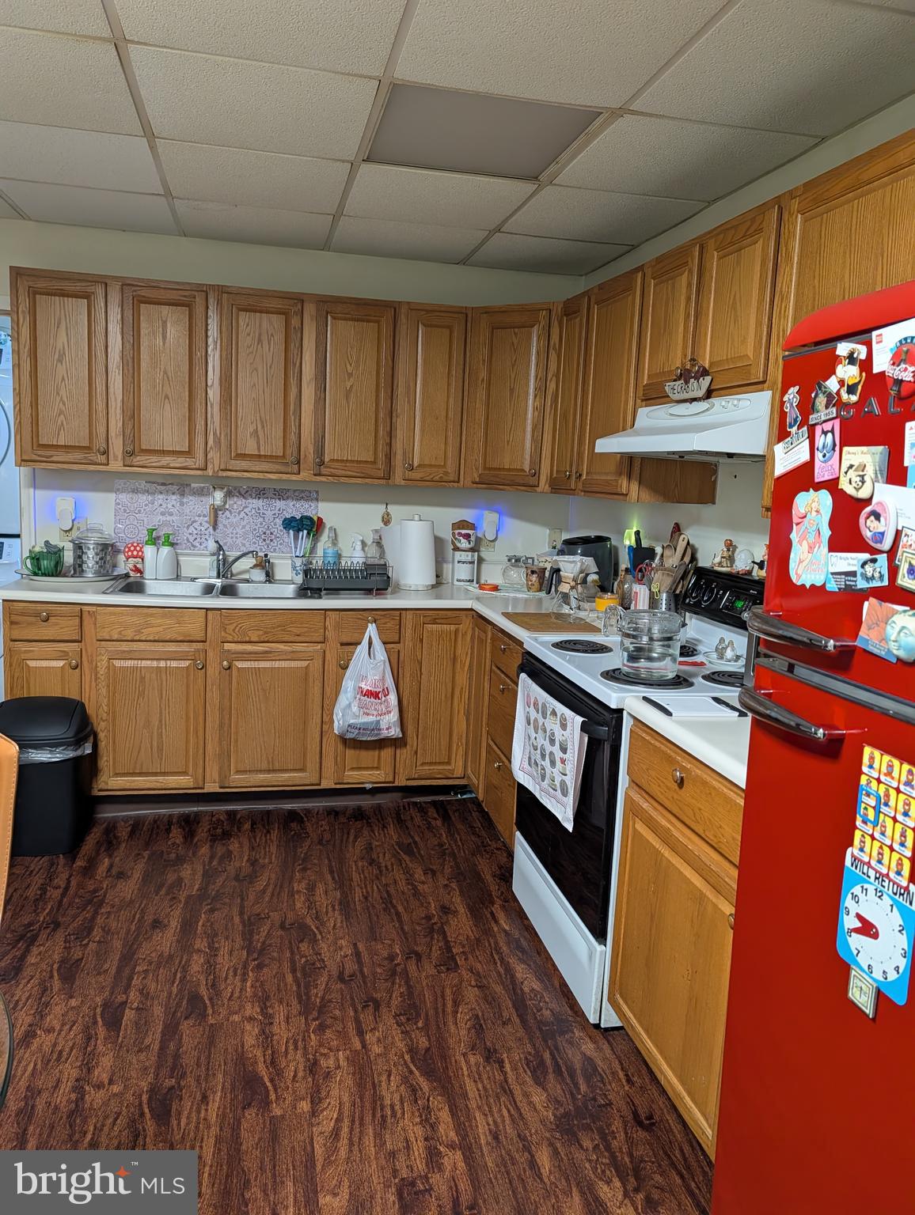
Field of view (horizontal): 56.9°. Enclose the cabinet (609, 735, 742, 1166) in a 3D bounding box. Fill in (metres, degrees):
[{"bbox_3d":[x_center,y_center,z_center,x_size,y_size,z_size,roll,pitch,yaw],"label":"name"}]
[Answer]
[{"bbox_3d":[0.777,0.753,2.003,0.620,0.869,0.610,0,10,-13],"label":"cabinet"}]

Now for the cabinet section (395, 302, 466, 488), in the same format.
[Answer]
[{"bbox_3d":[-0.150,-0.935,3.792,0.309,0.755,0.320,0,10,-13],"label":"cabinet section"}]

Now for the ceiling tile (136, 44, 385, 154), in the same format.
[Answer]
[{"bbox_3d":[-0.552,-1.381,2.336,0.602,0.018,0.600,0,10,-13],"label":"ceiling tile"}]

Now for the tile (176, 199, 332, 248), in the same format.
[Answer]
[{"bbox_3d":[-0.831,-1.583,3.496,0.602,0.018,0.580,0,10,-13],"label":"tile"}]

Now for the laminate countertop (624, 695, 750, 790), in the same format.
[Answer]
[{"bbox_3d":[0.798,0.300,1.855,0.644,0.040,0.652,0,10,-13],"label":"laminate countertop"}]

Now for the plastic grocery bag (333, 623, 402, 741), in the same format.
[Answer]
[{"bbox_3d":[-0.362,0.294,3.407,0.270,0.475,0.140,0,10,-13],"label":"plastic grocery bag"}]

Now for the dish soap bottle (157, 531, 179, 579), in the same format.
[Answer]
[{"bbox_3d":[-1.311,-0.232,3.818,0.090,0.211,0.060,3,9,1],"label":"dish soap bottle"}]

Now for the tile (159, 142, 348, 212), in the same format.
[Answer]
[{"bbox_3d":[-0.679,-1.453,2.861,0.601,0.022,0.599,0,10,-13],"label":"tile"}]

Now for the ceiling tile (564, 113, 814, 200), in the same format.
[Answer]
[{"bbox_3d":[0.647,-1.343,2.545,0.593,0.020,0.600,0,10,-13],"label":"ceiling tile"}]

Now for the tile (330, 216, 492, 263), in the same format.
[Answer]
[{"bbox_3d":[-0.215,-1.555,3.555,0.605,0.020,0.566,0,10,-13],"label":"tile"}]

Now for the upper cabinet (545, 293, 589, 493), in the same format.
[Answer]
[{"bbox_3d":[0.586,-0.834,3.367,0.335,0.750,0.390,0,10,-13],"label":"upper cabinet"}]

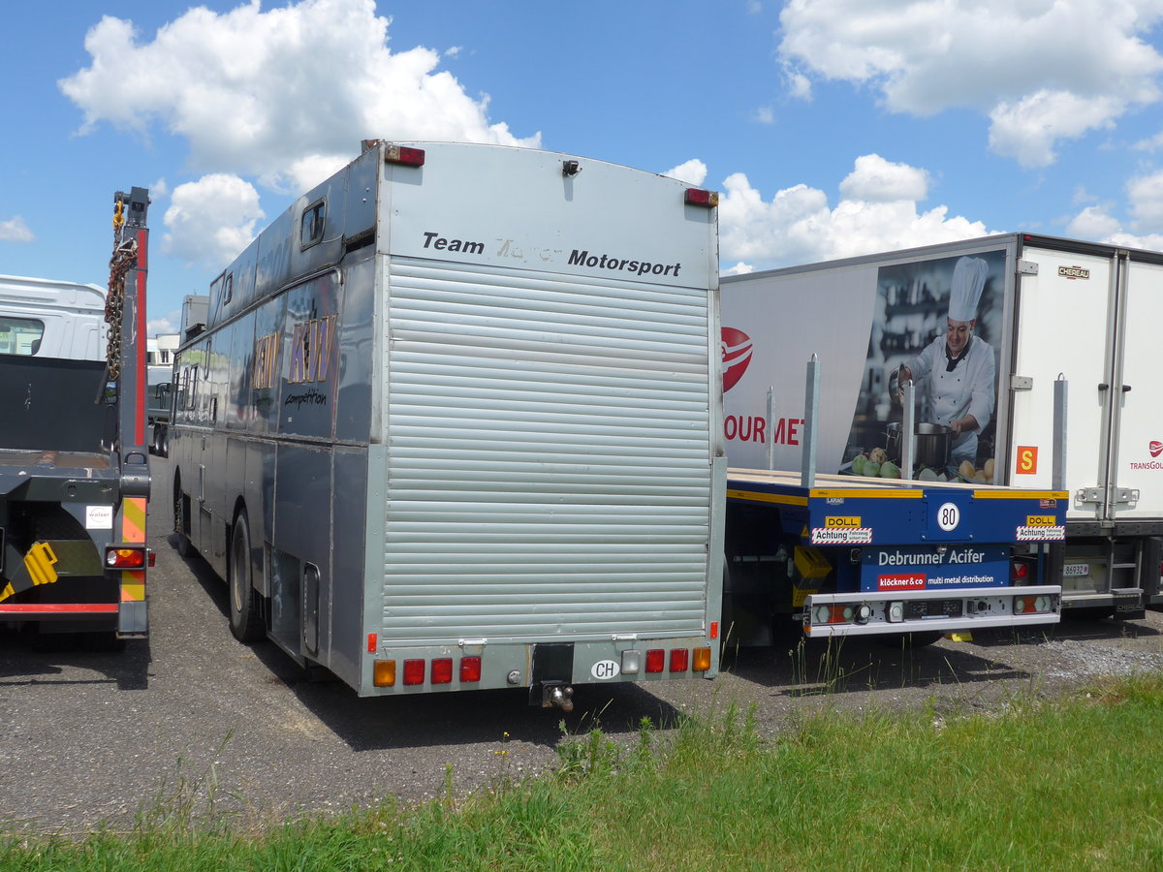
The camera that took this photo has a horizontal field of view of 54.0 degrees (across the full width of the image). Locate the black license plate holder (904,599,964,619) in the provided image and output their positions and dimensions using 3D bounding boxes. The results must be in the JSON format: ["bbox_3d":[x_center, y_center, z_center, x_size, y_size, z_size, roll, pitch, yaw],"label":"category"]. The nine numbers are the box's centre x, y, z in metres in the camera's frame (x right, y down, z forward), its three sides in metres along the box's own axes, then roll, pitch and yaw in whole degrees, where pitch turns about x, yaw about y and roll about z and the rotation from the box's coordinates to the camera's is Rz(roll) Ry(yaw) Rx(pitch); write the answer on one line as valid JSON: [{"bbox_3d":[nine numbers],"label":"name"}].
[{"bbox_3d":[2.611,1.286,8.463,0.520,0.120,0.035,2,0,-25],"label":"black license plate holder"}]

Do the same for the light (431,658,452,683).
[{"bbox_3d":[-0.780,1.317,6.390,0.112,0.141,0.045,3,0,-24],"label":"light"}]

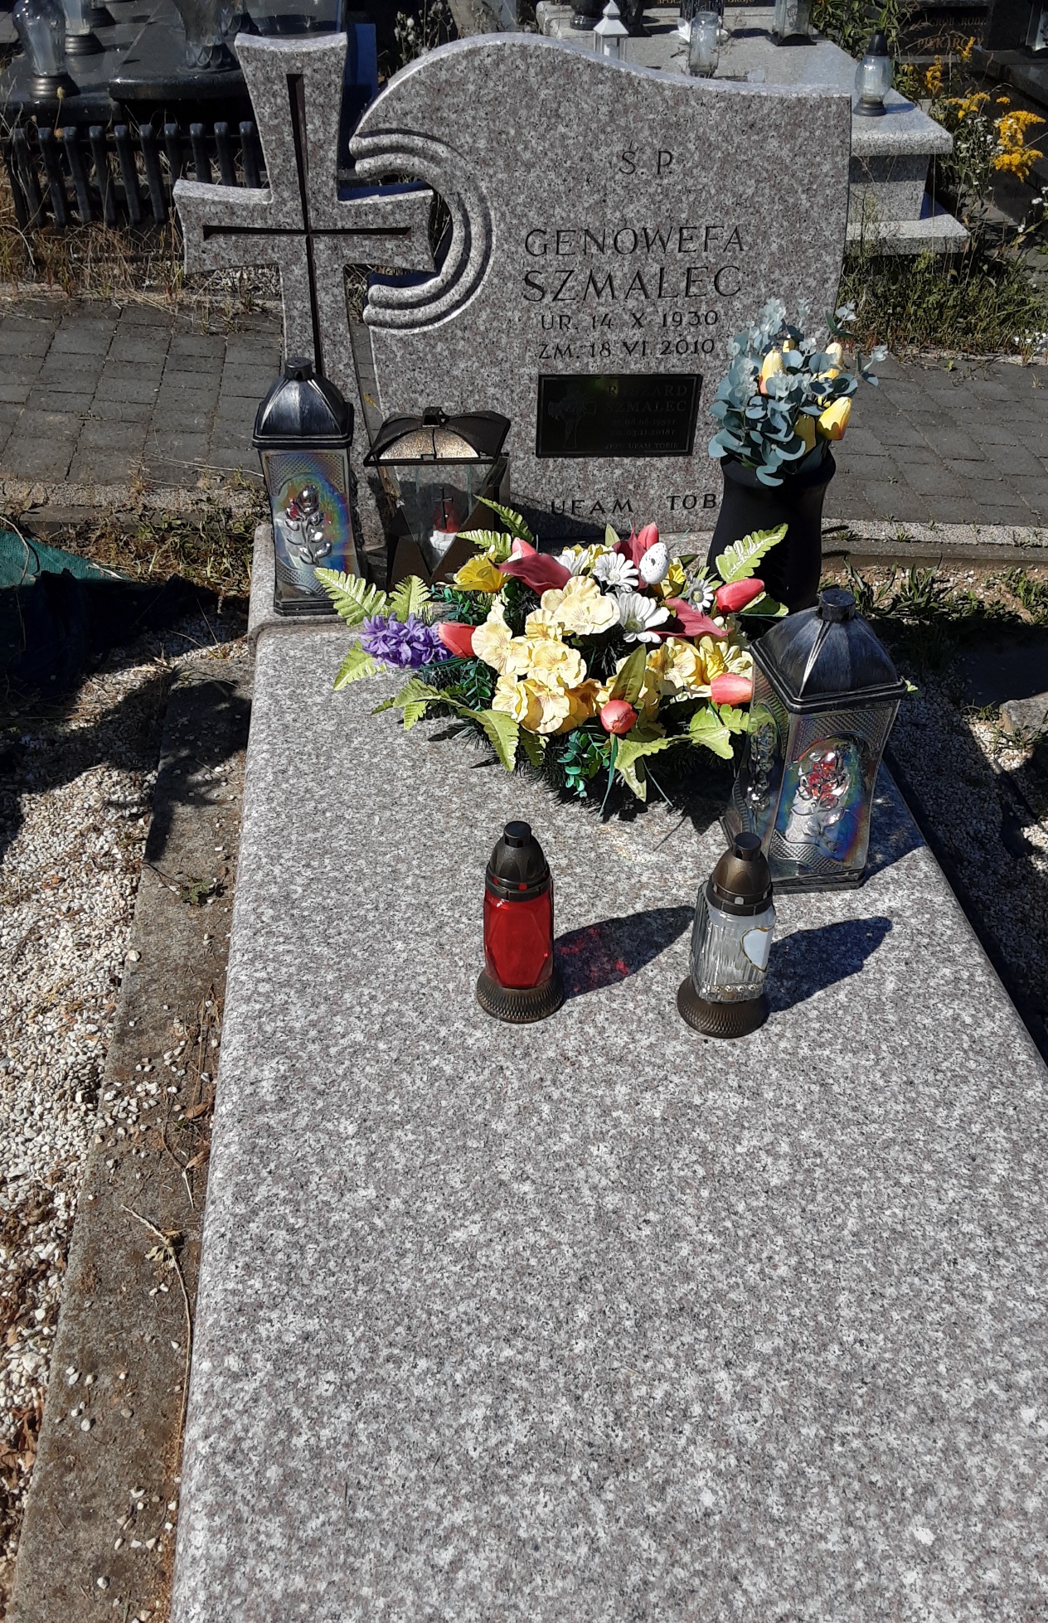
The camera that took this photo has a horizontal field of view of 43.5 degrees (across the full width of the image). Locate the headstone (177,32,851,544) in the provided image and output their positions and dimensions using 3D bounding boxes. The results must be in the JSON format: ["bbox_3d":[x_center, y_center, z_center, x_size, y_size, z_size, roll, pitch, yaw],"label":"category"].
[{"bbox_3d":[-0.002,-0.714,1.871,0.912,0.674,0.084,-3,39,-6],"label":"headstone"}]

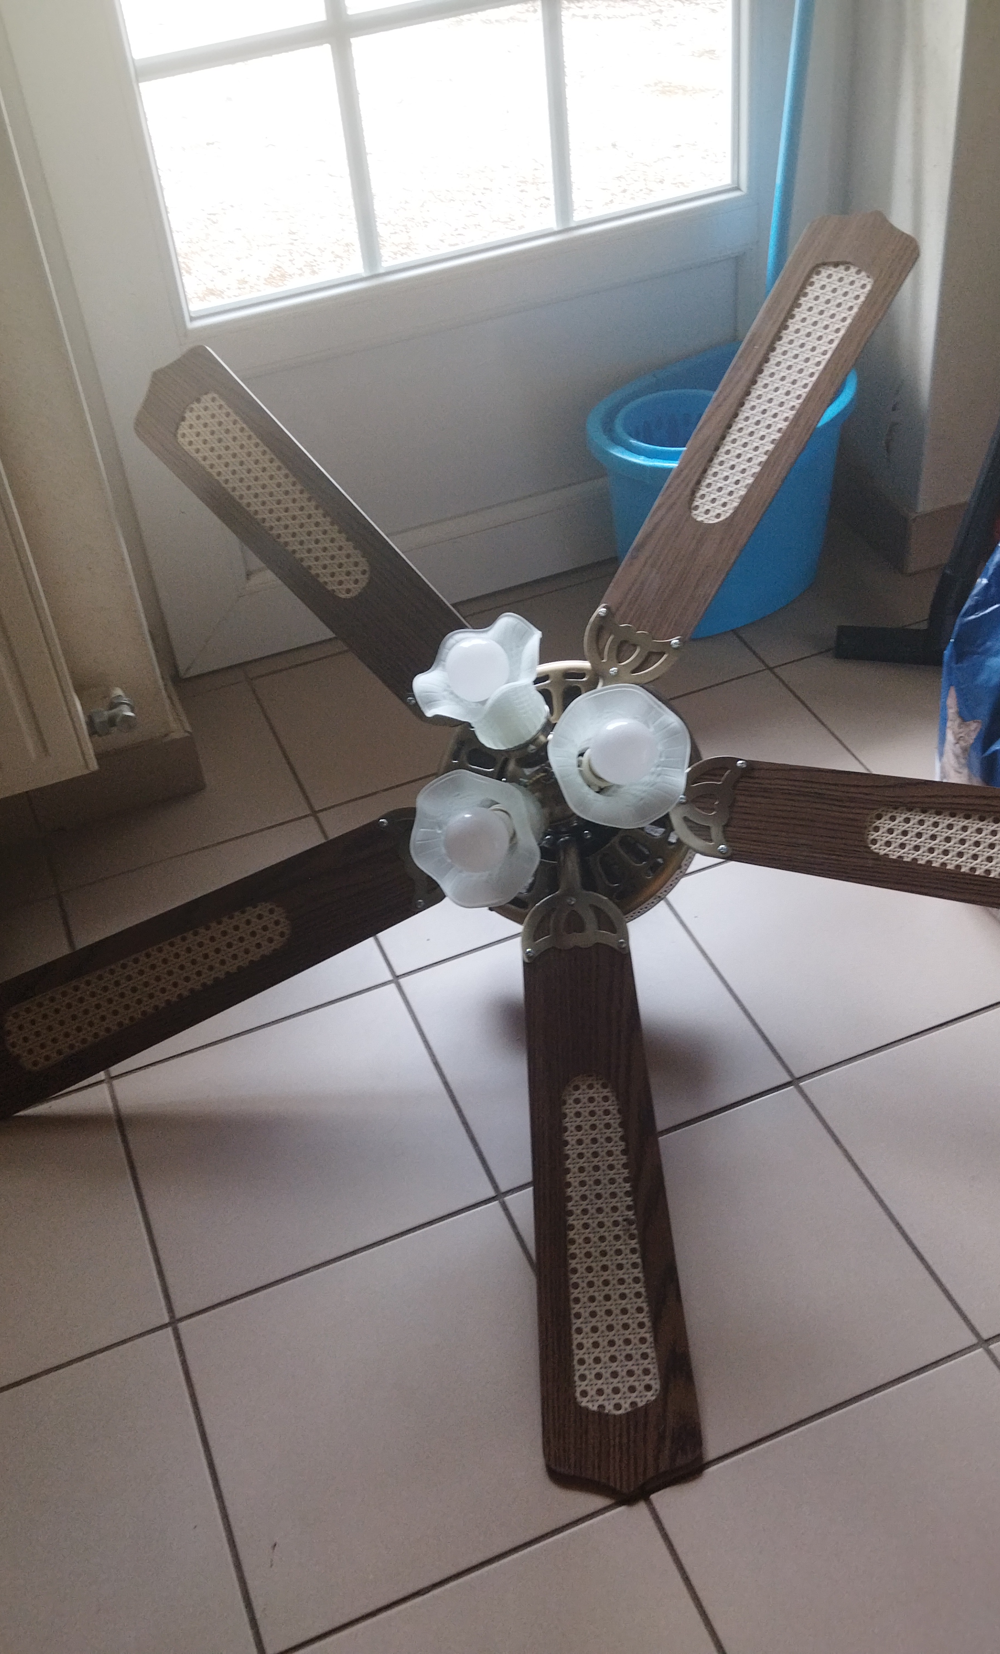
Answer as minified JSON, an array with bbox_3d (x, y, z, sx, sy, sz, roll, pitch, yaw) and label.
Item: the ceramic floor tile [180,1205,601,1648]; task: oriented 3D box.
[{"bbox_3d":[-0.086,0.480,1.432,0.304,0.010,0.304,-18,41,-13],"label":"ceramic floor tile"}]

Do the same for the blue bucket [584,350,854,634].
[{"bbox_3d":[0.296,-0.432,2.240,0.385,0.265,0.270,-33,47,-27],"label":"blue bucket"}]

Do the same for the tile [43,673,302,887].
[{"bbox_3d":[-0.422,-0.054,2.111,0.304,0.010,0.304,-18,41,-13],"label":"tile"}]

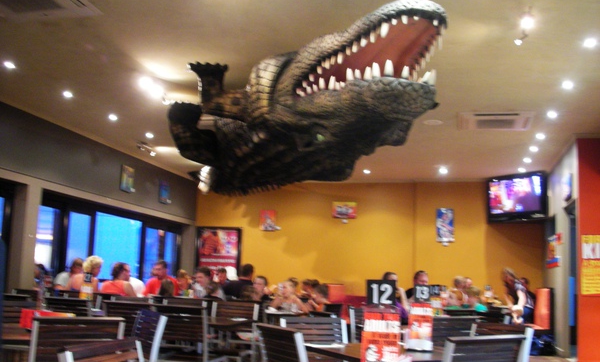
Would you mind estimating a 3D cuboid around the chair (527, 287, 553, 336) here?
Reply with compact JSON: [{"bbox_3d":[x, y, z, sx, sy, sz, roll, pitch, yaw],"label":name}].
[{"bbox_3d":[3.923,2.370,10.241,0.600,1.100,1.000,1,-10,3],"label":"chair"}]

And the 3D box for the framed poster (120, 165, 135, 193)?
[{"bbox_3d":[-3.366,-0.049,11.901,0.040,0.483,0.463,1,-10,15],"label":"framed poster"}]

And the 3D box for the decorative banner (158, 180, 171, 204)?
[{"bbox_3d":[-2.685,0.231,12.192,0.050,0.457,0.403,-1,-10,15],"label":"decorative banner"}]

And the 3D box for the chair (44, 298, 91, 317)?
[{"bbox_3d":[-1.777,1.360,4.810,0.440,0.850,0.530,2,-9,6],"label":"chair"}]

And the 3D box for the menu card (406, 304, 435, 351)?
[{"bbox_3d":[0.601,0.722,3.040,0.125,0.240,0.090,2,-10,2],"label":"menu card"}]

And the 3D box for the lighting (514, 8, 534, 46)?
[{"bbox_3d":[1.879,-1.285,5.078,0.150,0.160,0.420,1,-10,15],"label":"lighting"}]

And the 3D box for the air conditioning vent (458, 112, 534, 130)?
[{"bbox_3d":[2.621,-0.793,8.091,0.950,0.060,0.880,1,-10,15],"label":"air conditioning vent"}]

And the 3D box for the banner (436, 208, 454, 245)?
[{"bbox_3d":[2.953,0.911,12.303,0.350,0.691,0.050,-1,-10,15],"label":"banner"}]

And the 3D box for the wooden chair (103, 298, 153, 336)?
[{"bbox_3d":[-1.373,1.455,5.104,0.450,0.860,0.550,1,-10,8],"label":"wooden chair"}]

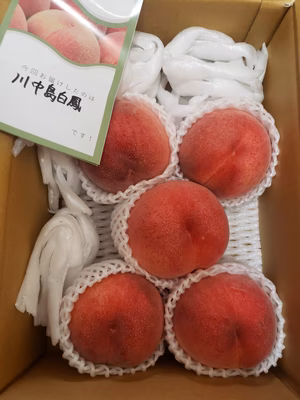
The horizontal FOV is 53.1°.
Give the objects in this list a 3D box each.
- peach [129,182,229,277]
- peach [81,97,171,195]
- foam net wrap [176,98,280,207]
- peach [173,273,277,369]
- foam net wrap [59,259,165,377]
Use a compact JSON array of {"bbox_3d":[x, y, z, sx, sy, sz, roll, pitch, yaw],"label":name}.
[{"bbox_3d":[0.025,0.025,0.266,0.088,0.081,0.087,0,82,0],"label":"peach"},{"bbox_3d":[-0.022,-0.051,0.289,0.087,0.080,0.088,0,82,0],"label":"peach"},{"bbox_3d":[0.075,-0.046,0.295,0.097,0.074,0.099,0,82,0],"label":"foam net wrap"},{"bbox_3d":[0.066,0.106,0.270,0.089,0.081,0.083,0,82,0],"label":"peach"},{"bbox_3d":[-0.035,0.105,0.276,0.097,0.074,0.098,0,82,0],"label":"foam net wrap"}]

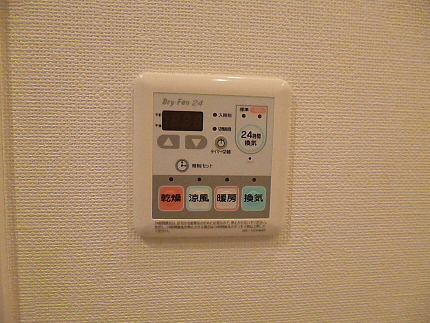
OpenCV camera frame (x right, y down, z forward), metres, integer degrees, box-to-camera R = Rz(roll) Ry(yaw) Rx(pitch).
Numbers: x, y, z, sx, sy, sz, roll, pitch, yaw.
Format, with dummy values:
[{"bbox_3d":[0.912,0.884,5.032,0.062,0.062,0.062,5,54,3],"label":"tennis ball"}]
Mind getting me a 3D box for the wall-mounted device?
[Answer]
[{"bbox_3d":[-0.001,-0.003,0.218,0.118,0.122,0.016,1,2,-5],"label":"wall-mounted device"}]

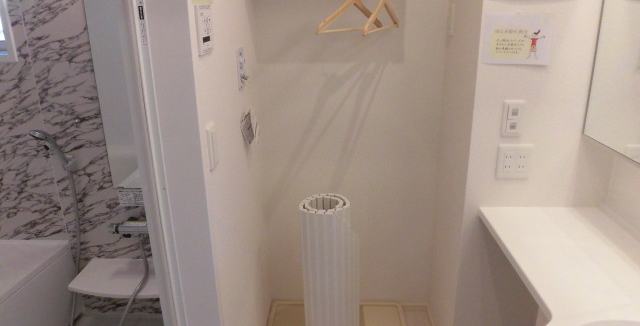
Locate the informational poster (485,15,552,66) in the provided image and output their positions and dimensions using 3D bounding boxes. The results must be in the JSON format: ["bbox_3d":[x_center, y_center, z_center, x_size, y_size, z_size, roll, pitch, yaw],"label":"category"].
[{"bbox_3d":[0.624,-0.384,1.389,0.212,0.151,0.006,0,19,2],"label":"informational poster"}]

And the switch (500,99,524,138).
[{"bbox_3d":[0.640,-0.143,1.468,0.070,0.122,0.012,0,19,2],"label":"switch"}]

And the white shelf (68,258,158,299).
[{"bbox_3d":[-0.833,0.532,2.052,0.590,0.025,0.300,0,19,2],"label":"white shelf"}]

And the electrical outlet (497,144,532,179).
[{"bbox_3d":[0.666,0.000,1.514,0.116,0.122,0.012,0,19,2],"label":"electrical outlet"}]

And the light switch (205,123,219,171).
[{"bbox_3d":[-0.281,-0.041,1.184,0.013,0.121,0.072,0,19,2],"label":"light switch"}]

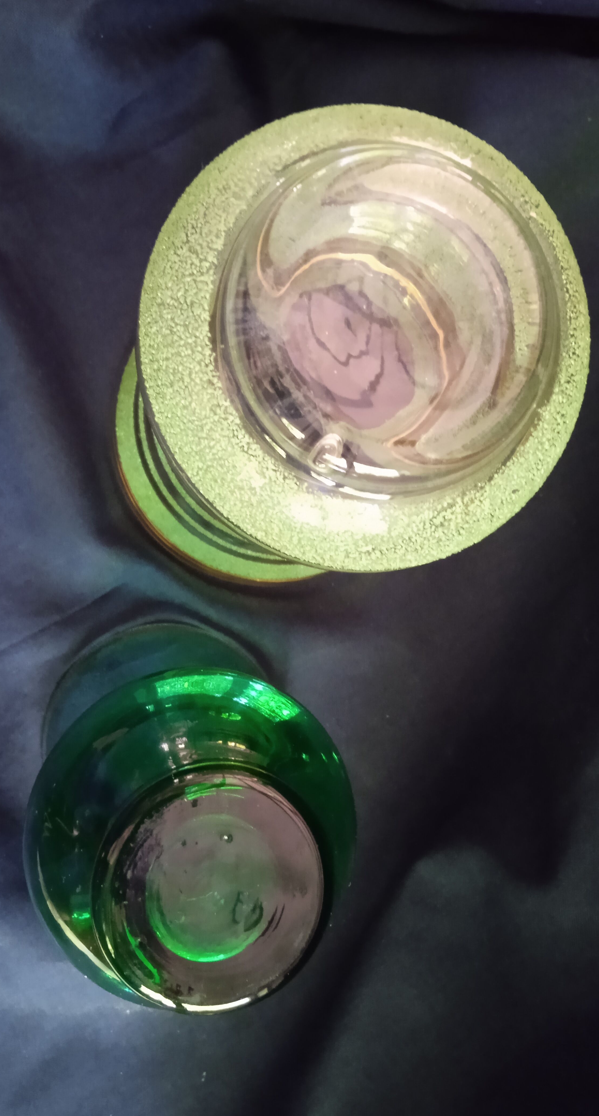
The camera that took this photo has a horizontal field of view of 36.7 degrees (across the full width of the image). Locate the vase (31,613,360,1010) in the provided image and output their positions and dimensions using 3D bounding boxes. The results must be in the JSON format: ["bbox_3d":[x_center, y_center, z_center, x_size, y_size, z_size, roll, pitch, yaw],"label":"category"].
[{"bbox_3d":[-0.033,0.065,0.246,0.083,0.135,0.083,0,90,-12],"label":"vase"}]

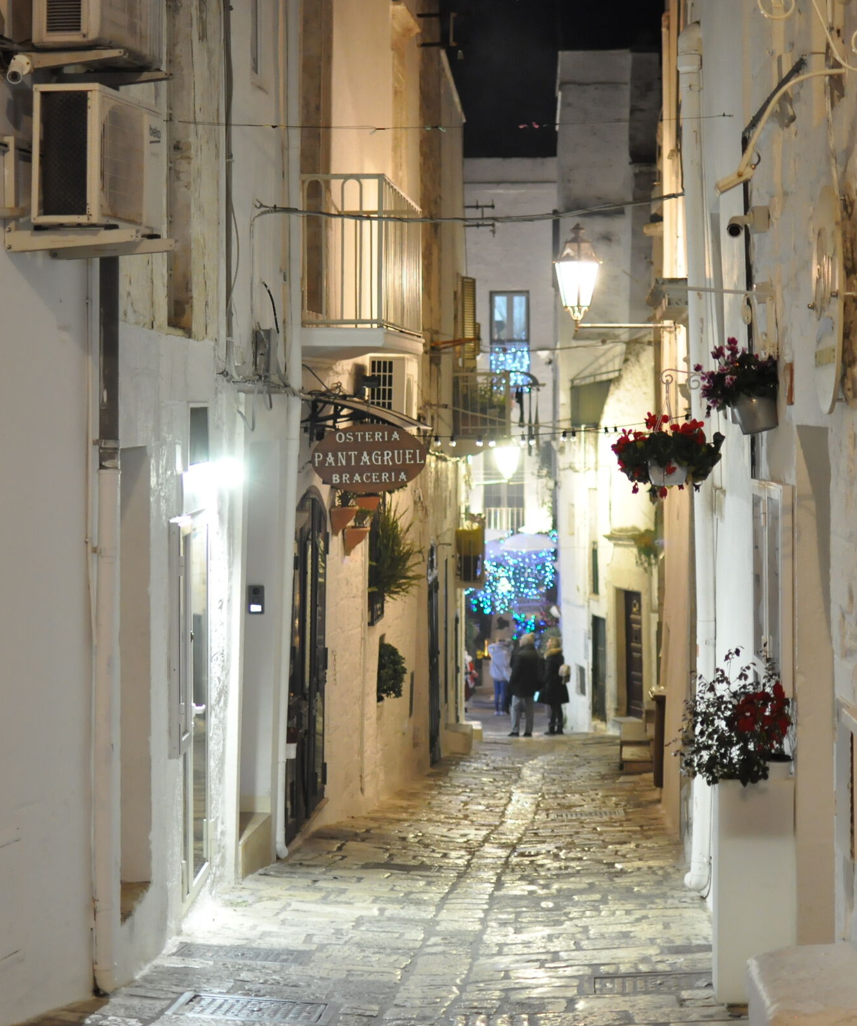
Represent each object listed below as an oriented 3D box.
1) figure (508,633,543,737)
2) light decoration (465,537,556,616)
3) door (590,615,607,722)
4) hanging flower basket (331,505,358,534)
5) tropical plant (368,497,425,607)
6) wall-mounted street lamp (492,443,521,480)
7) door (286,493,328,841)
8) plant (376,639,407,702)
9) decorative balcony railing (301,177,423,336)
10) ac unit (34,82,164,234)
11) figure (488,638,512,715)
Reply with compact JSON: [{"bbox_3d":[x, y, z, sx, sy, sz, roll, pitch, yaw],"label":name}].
[{"bbox_3d":[1.638,2.917,37.800,0.530,1.750,0.360,-2,3,-37],"label":"figure"},{"bbox_3d":[1.920,1.409,51.000,2.300,1.850,1.000,0,3,3],"label":"light decoration"},{"bbox_3d":[2.955,2.686,38.609,0.100,1.820,0.750,-1,3,-17],"label":"door"},{"bbox_3d":[-0.686,0.059,18.100,0.210,0.240,0.270,0,2,4],"label":"hanging flower basket"},{"bbox_3d":[-0.287,0.345,19.600,0.440,0.940,0.650,0,3,5],"label":"tropical plant"},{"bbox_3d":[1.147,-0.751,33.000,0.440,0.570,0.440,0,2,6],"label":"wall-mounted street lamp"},{"bbox_3d":[-1.004,1.173,18.600,0.140,2.720,2.000,0,2,5],"label":"door"},{"bbox_3d":[-0.403,1.661,23.600,0.330,0.650,0.480,0,2,6],"label":"plant"},{"bbox_3d":[-0.485,-1.783,15.919,0.640,1.000,2.550,0,3,5],"label":"decorative balcony railing"},{"bbox_3d":[-1.351,-1.432,9.183,0.280,0.550,0.720,1,2,14],"label":"ac unit"},{"bbox_3d":[1.498,3.387,46.500,0.500,1.620,0.380,1,2,18],"label":"figure"}]

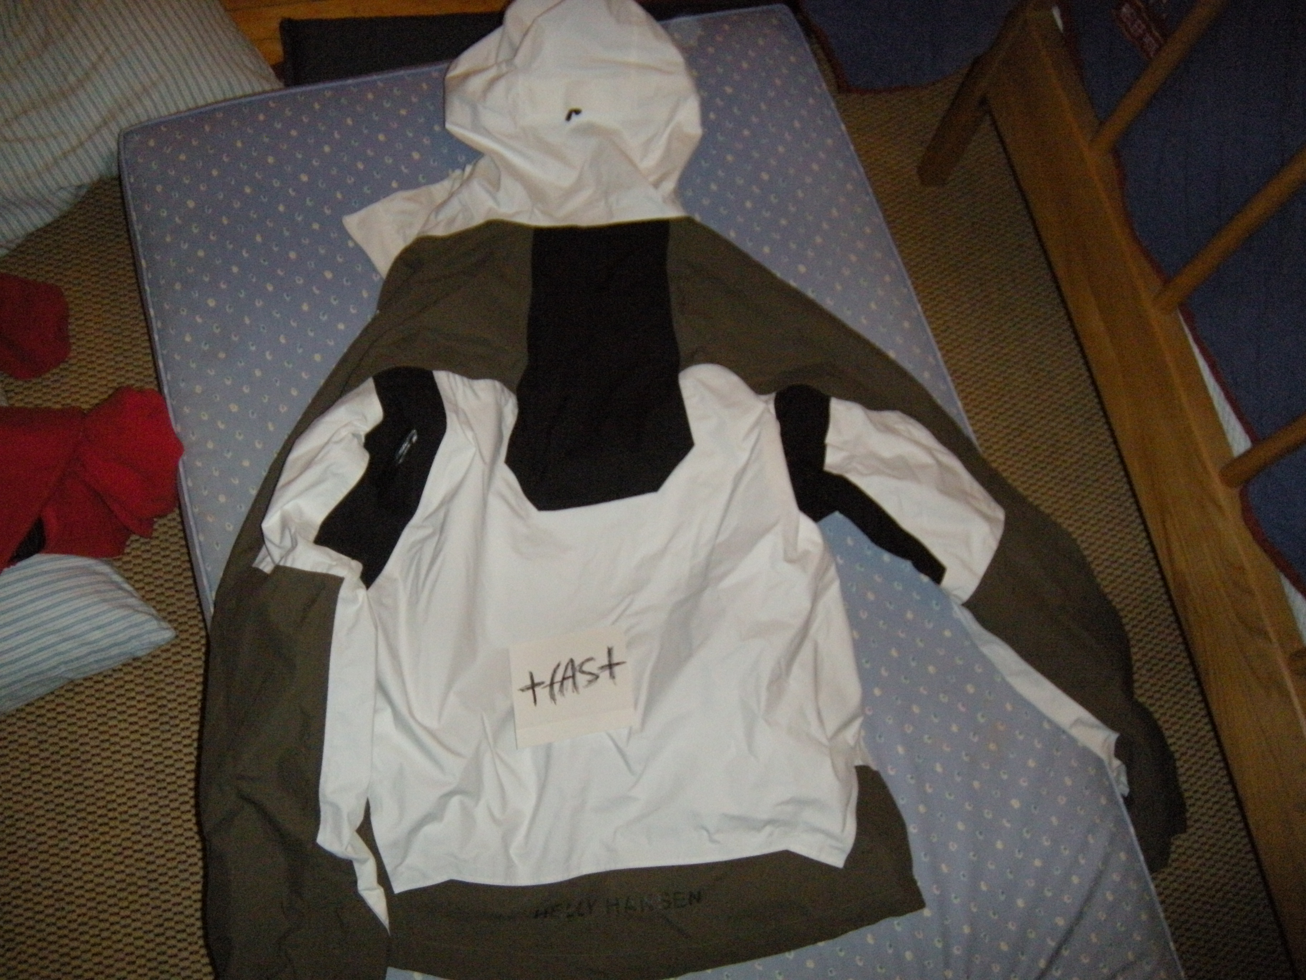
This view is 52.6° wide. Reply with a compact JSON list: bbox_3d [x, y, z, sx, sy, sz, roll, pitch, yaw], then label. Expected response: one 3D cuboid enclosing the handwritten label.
[{"bbox_3d":[-0.067,0.161,1.089,0.099,0.006,0.091,-6,70,-7],"label":"handwritten label"}]

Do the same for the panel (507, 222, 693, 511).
[{"bbox_3d":[-0.055,-0.113,1.206,0.165,0.030,0.282,-3,70,-6],"label":"panel"}]

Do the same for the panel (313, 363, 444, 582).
[{"bbox_3d":[-0.232,-0.009,1.158,0.076,0.040,0.206,14,69,0],"label":"panel"}]

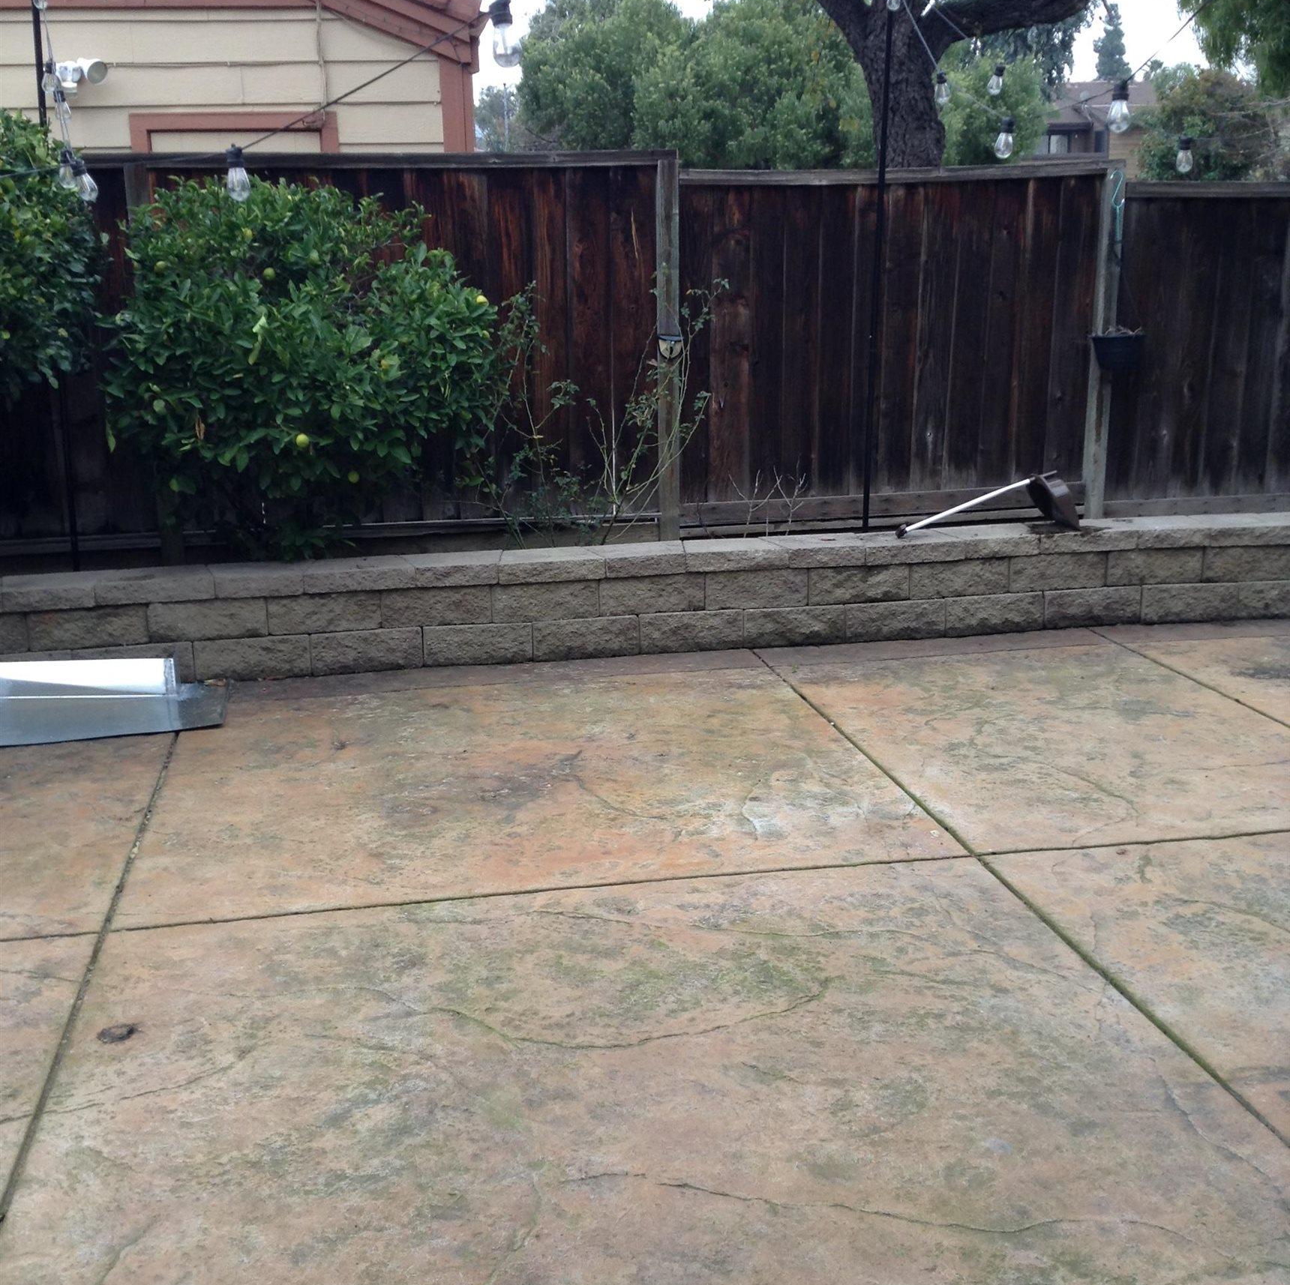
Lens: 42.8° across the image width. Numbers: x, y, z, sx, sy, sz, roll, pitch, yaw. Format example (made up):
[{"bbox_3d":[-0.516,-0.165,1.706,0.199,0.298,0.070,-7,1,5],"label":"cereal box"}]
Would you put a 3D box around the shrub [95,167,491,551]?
[{"bbox_3d":[-1.230,-0.944,6.019,1.421,1.465,1.150,-3,13,-10],"label":"shrub"}]

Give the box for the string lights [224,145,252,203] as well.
[{"bbox_3d":[-0.854,-0.984,3.450,0.050,0.122,0.050,-3,13,-10],"label":"string lights"}]

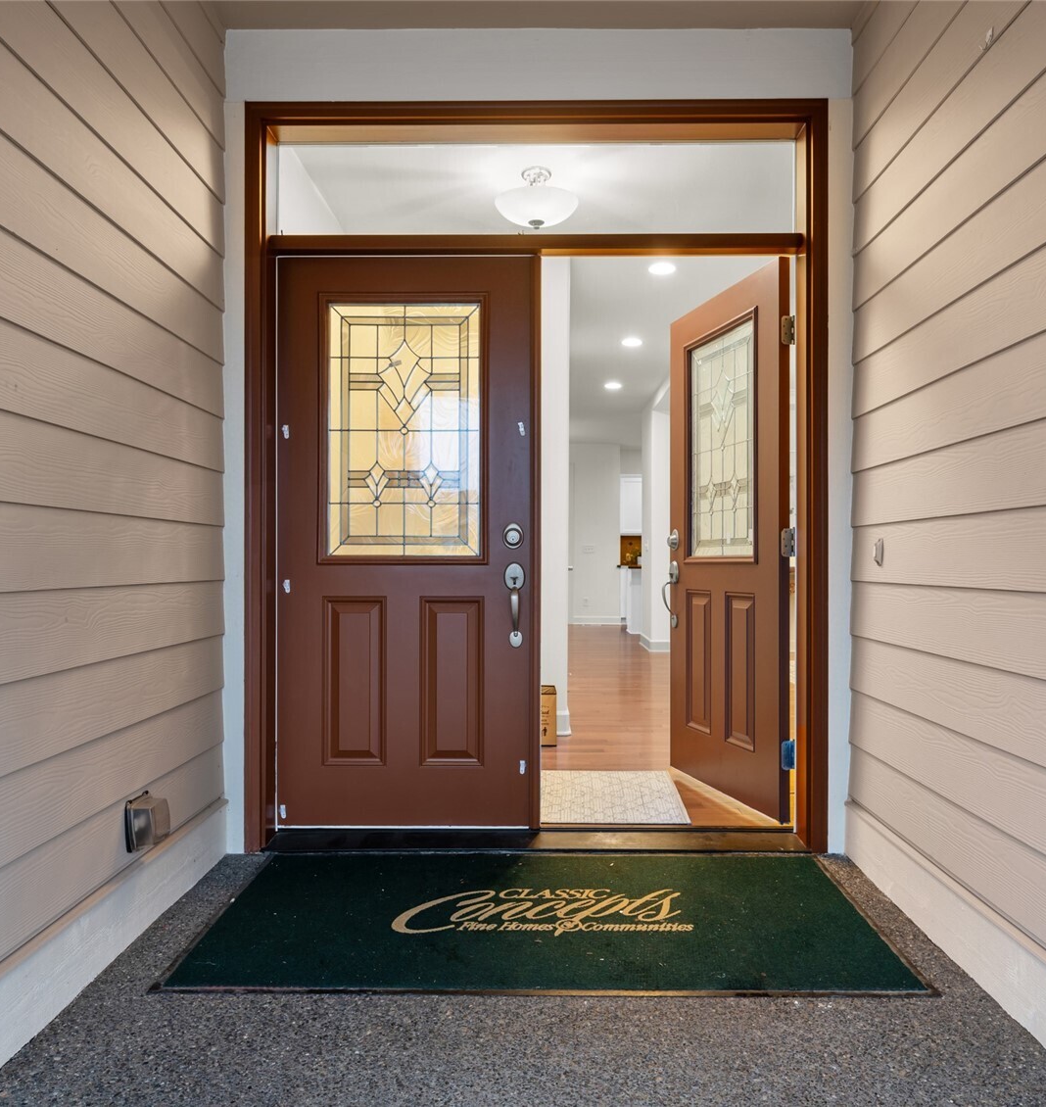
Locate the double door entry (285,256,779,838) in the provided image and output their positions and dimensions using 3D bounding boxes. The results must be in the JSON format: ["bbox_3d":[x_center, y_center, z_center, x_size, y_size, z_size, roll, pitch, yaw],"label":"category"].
[{"bbox_3d":[0.047,-0.036,3.510,1.820,2.010,0.930,0,0,1],"label":"double door entry"}]

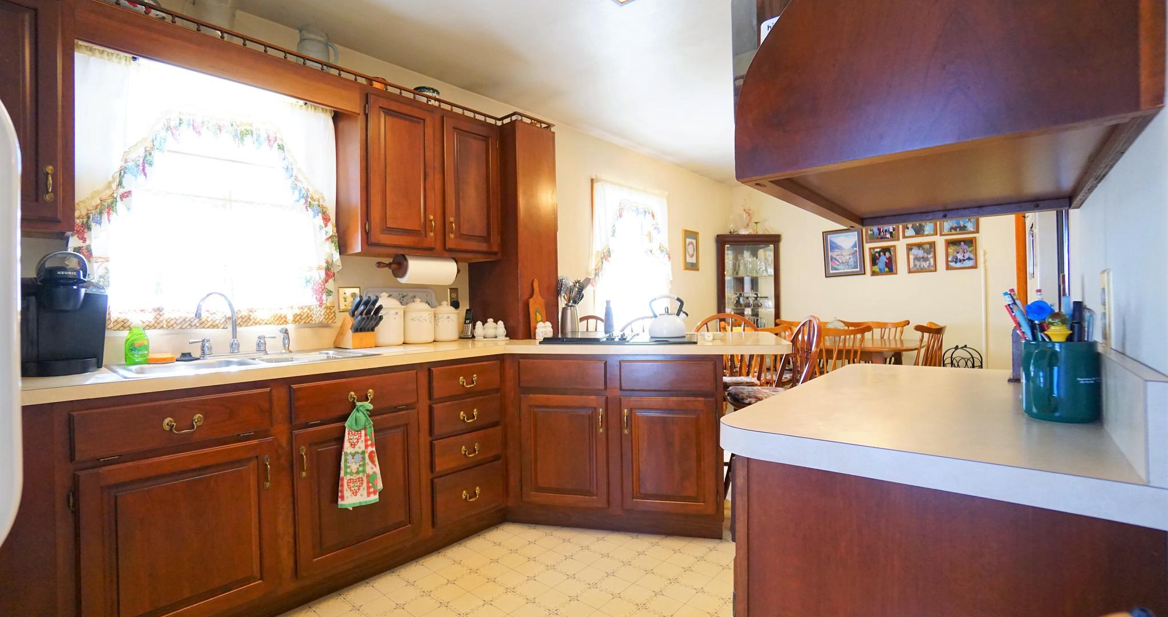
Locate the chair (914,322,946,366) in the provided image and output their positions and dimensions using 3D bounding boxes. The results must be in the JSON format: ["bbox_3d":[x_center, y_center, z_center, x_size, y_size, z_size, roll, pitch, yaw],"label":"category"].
[{"bbox_3d":[2.378,0.575,3.656,0.540,0.910,0.510,-1,0,43],"label":"chair"}]

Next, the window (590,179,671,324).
[{"bbox_3d":[0.450,-0.373,4.238,0.100,1.340,1.060,-1,0,43],"label":"window"}]

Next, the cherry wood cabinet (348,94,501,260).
[{"bbox_3d":[-0.852,-0.643,2.592,0.330,0.755,0.770,-1,0,43],"label":"cherry wood cabinet"}]

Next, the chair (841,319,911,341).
[{"bbox_3d":[2.497,0.575,4.296,0.550,0.920,0.530,-1,0,43],"label":"chair"}]

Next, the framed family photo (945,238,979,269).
[{"bbox_3d":[3.264,-0.478,4.211,0.217,0.270,0.020,-1,0,43],"label":"framed family photo"}]

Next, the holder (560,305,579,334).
[{"bbox_3d":[-0.083,0.084,2.990,0.115,0.185,0.115,-1,0,0],"label":"holder"}]

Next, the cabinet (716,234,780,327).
[{"bbox_3d":[1.776,0.124,5.398,0.690,1.820,0.440,-1,0,-2],"label":"cabinet"}]

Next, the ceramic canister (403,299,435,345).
[{"bbox_3d":[-0.905,0.069,2.671,0.163,0.250,0.163,-1,0,43],"label":"ceramic canister"}]

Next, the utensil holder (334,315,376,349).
[{"bbox_3d":[-1.125,0.108,2.404,0.190,0.170,0.112,-1,0,43],"label":"utensil holder"}]

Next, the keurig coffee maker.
[{"bbox_3d":[-1.781,0.016,1.638,0.290,0.395,0.245,-1,0,43],"label":"keurig coffee maker"}]

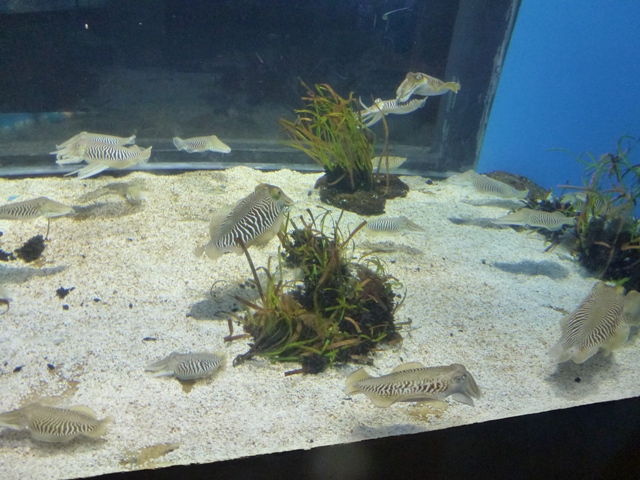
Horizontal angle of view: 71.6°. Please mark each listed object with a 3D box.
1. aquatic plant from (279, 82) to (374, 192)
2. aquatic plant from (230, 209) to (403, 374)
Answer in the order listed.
[{"bbox_3d":[0.020,-0.280,1.220,0.250,0.260,0.200,0,34,0],"label":"aquatic plant"},{"bbox_3d":[-0.004,0.090,0.850,0.310,0.170,0.260,0,34,0],"label":"aquatic plant"}]

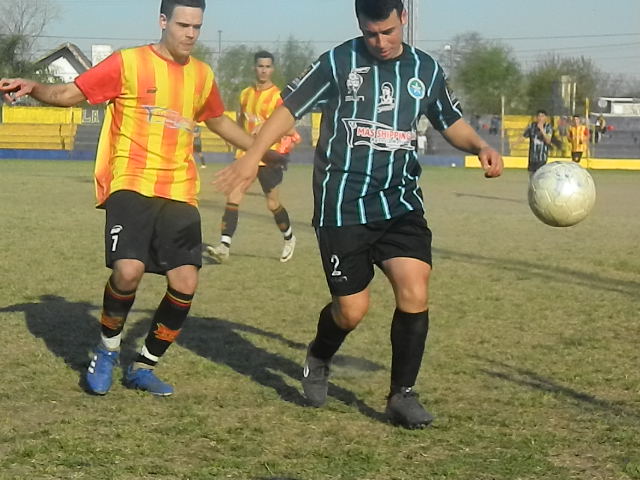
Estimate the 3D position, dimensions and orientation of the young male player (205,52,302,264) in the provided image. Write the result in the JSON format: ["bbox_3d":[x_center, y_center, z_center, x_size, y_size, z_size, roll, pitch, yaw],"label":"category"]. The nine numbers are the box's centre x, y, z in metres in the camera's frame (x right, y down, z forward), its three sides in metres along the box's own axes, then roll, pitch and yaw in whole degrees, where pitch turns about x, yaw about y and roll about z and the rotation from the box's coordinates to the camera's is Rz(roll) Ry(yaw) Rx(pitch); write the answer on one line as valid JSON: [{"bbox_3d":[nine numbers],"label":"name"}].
[{"bbox_3d":[-0.540,-0.675,12.700,0.600,1.710,0.520,4,5,33],"label":"young male player"}]

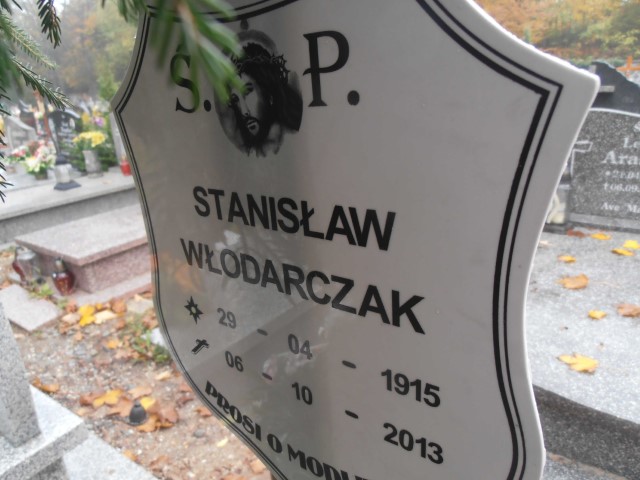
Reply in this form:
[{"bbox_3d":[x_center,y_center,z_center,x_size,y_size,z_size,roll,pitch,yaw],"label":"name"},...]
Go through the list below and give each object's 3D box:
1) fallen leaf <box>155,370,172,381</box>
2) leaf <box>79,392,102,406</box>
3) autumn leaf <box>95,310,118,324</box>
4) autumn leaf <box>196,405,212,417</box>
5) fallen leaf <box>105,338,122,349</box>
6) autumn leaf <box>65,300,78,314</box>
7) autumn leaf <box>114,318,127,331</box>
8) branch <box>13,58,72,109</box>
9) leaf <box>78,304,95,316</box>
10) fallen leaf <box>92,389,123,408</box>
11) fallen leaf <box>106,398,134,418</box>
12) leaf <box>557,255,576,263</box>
[{"bbox_3d":[-0.622,0.539,1.764,0.069,0.015,0.045,-19,23,-40],"label":"fallen leaf"},{"bbox_3d":[-0.830,0.577,1.605,0.087,0.020,0.070,-2,19,0],"label":"leaf"},{"bbox_3d":[-1.246,0.452,2.591,0.125,0.030,0.130,-10,23,-27],"label":"autumn leaf"},{"bbox_3d":[-0.391,0.589,1.533,0.072,0.018,0.051,-2,19,0],"label":"autumn leaf"},{"bbox_3d":[-0.945,0.474,2.031,0.072,0.022,0.059,-13,19,-27],"label":"fallen leaf"},{"bbox_3d":[-1.360,0.369,2.428,0.078,0.040,0.081,-14,20,-30],"label":"autumn leaf"},{"bbox_3d":[-0.954,0.404,2.122,0.063,0.020,0.088,-2,19,0],"label":"autumn leaf"},{"bbox_3d":[-0.375,-0.210,0.600,0.105,0.030,0.035,40,0,0],"label":"branch"},{"bbox_3d":[-1.403,0.423,2.667,0.084,0.025,0.104,-11,23,-29],"label":"leaf"},{"bbox_3d":[-0.784,0.585,1.636,0.068,0.022,0.110,8,20,33],"label":"fallen leaf"},{"bbox_3d":[-0.863,0.728,1.921,0.109,0.030,0.101,-10,23,-27],"label":"fallen leaf"},{"bbox_3d":[1.168,0.087,2.104,0.082,0.020,0.066,13,23,29],"label":"leaf"}]

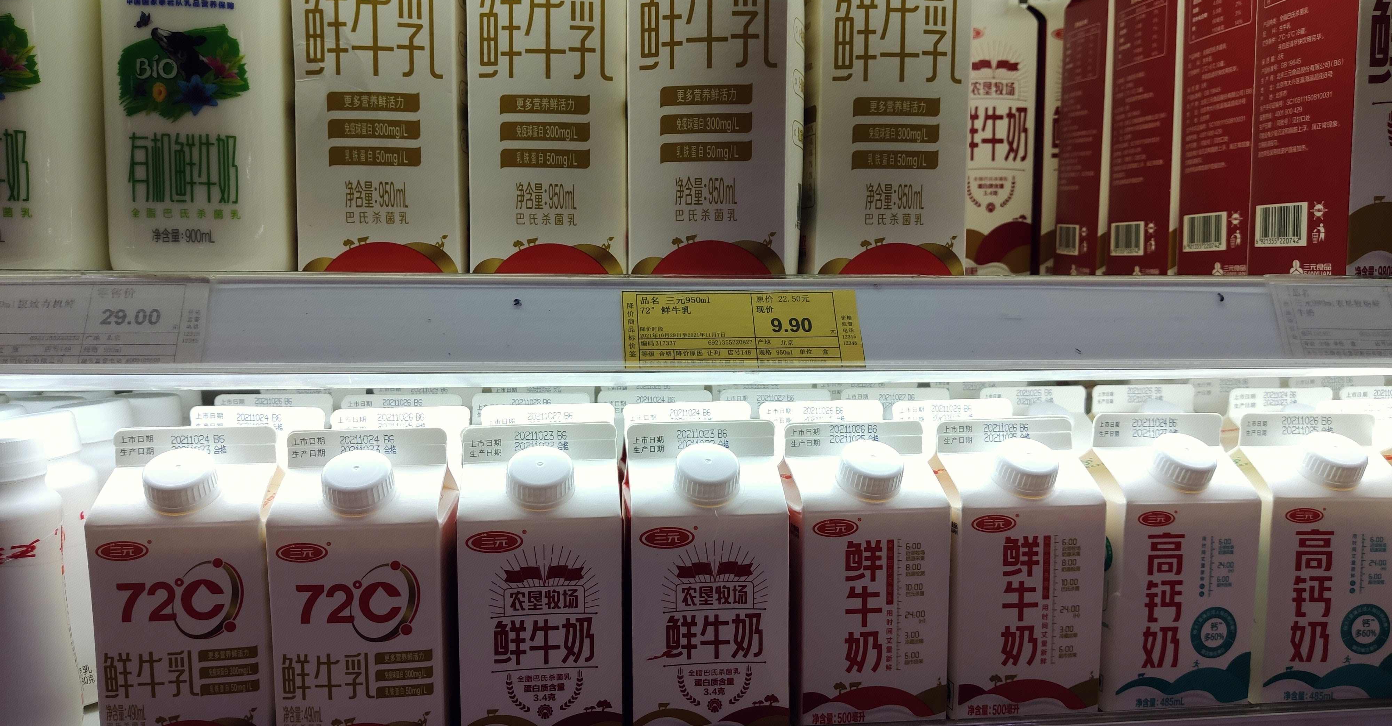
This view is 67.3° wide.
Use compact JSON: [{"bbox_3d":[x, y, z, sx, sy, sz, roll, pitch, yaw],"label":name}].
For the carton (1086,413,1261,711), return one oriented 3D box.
[{"bbox_3d":[0.232,0.095,0.532,0.071,0.138,0.071,-1,6,-7],"label":"carton"}]

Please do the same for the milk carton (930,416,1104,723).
[{"bbox_3d":[0.153,0.095,0.522,0.071,0.138,0.071,-1,6,-8],"label":"milk carton"}]

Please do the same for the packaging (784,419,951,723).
[{"bbox_3d":[0.077,0.096,0.512,0.071,0.138,0.071,-1,6,-9],"label":"packaging"}]

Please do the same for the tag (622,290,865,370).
[{"bbox_3d":[0.020,-0.015,0.442,0.101,0.037,0.002,-1,-27,-6],"label":"tag"}]

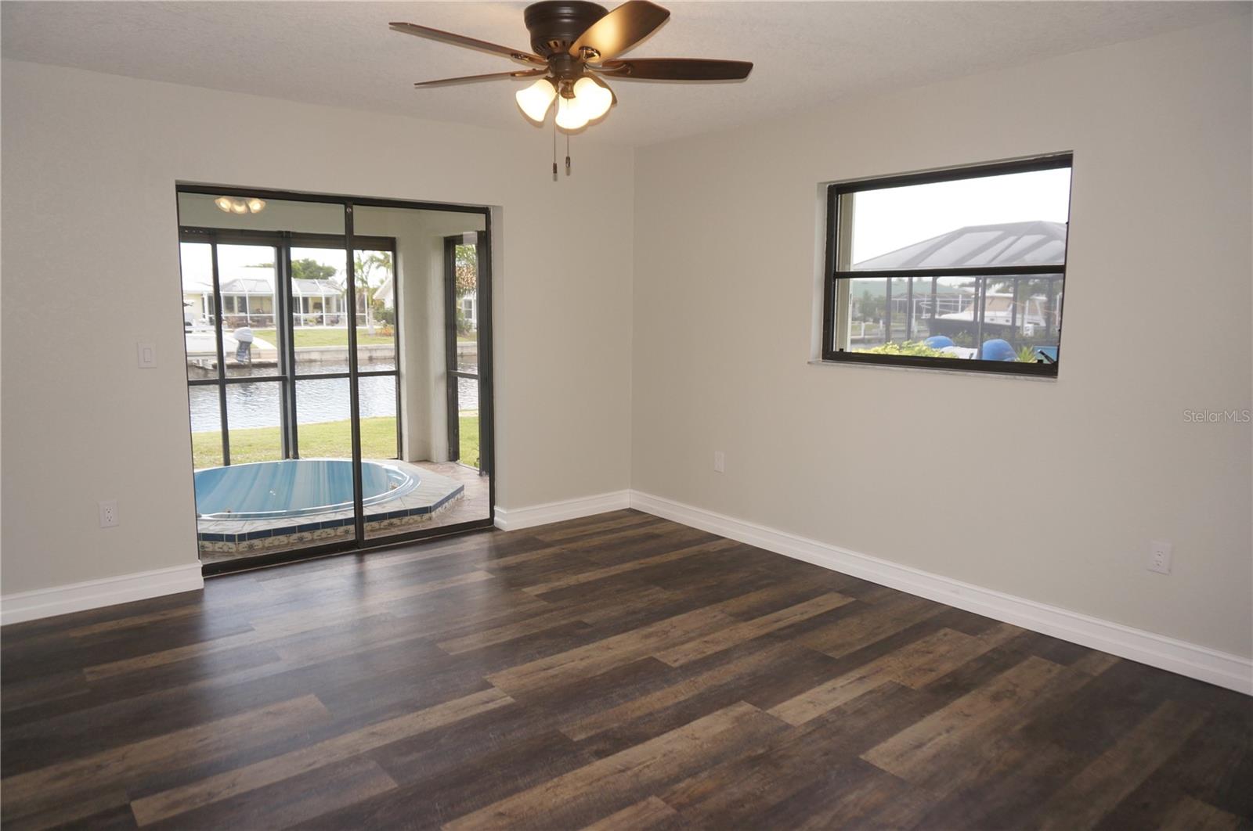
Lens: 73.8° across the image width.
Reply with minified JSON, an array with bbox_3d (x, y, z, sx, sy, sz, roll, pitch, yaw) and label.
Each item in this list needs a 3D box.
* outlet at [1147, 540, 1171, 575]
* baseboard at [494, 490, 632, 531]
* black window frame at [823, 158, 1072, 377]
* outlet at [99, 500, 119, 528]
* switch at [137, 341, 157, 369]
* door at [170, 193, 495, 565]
[{"bbox_3d":[2.094,0.560,3.275,0.011,0.119,0.072,-6,10,-38],"label":"outlet"},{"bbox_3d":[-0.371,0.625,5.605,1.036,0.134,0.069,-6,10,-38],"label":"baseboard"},{"bbox_3d":[1.520,-0.698,4.069,0.079,0.954,1.306,-6,10,-38],"label":"black window frame"},{"bbox_3d":[-2.430,0.465,3.922,0.074,0.119,0.011,-6,10,-38],"label":"outlet"},{"bbox_3d":[-2.267,-0.283,3.951,0.074,0.119,0.011,-6,10,-38],"label":"switch"},{"bbox_3d":[-1.559,-0.213,4.772,1.760,2.003,0.099,-6,10,-38],"label":"door"}]

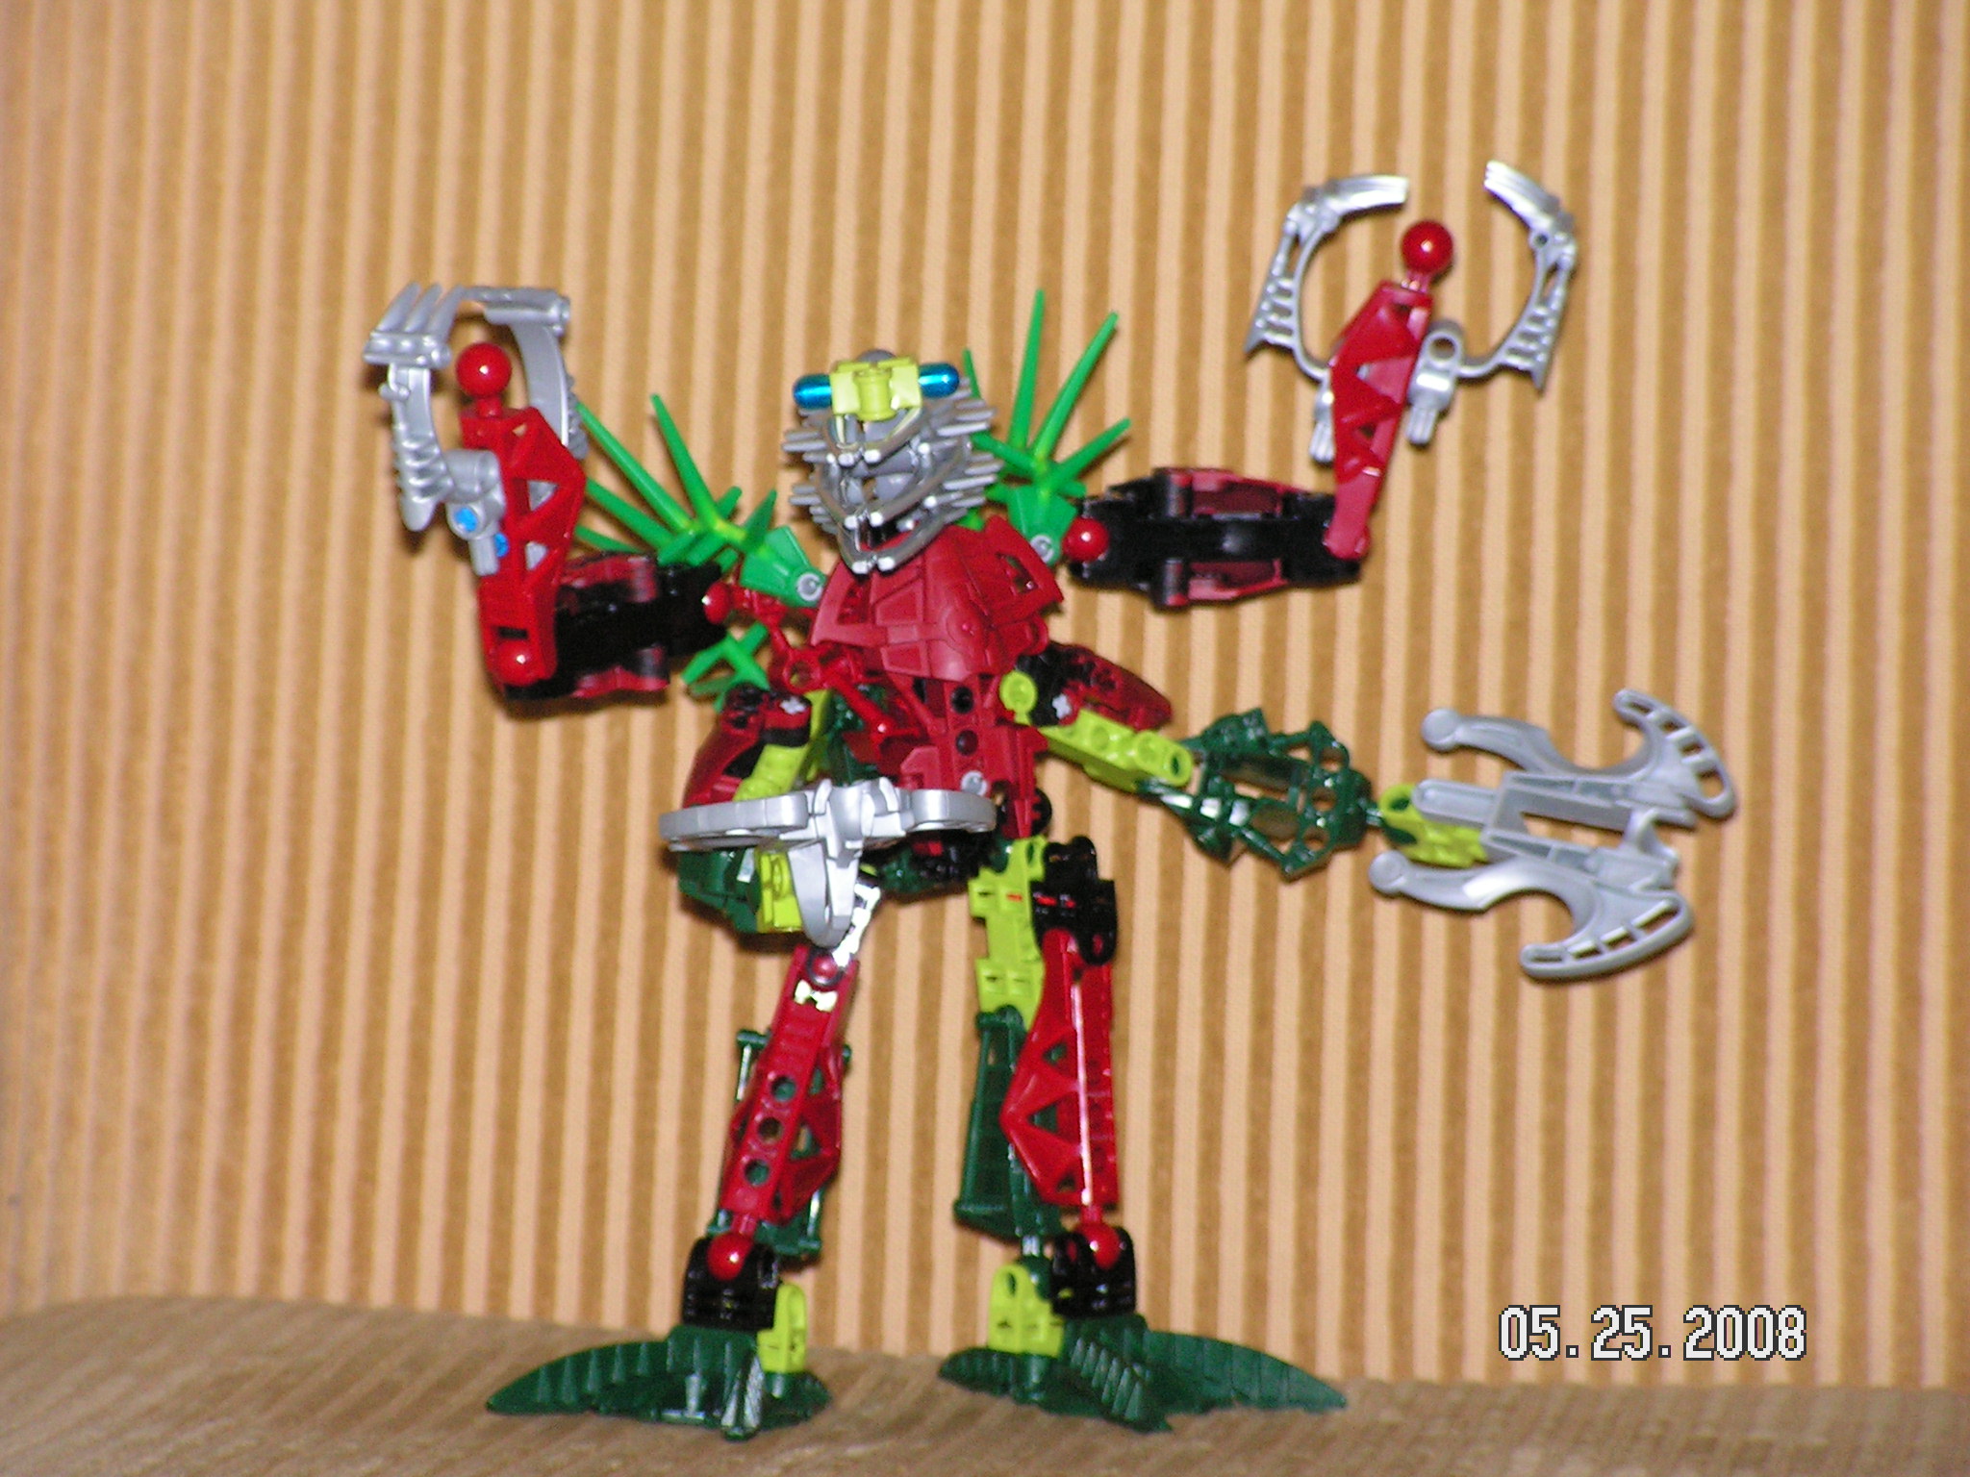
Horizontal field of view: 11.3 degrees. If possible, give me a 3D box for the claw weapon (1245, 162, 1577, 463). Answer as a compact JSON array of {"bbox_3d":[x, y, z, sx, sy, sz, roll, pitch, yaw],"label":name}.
[{"bbox_3d":[0.081,-0.082,1.912,0.058,0.062,0.018,11,9,0],"label":"claw weapon"}]

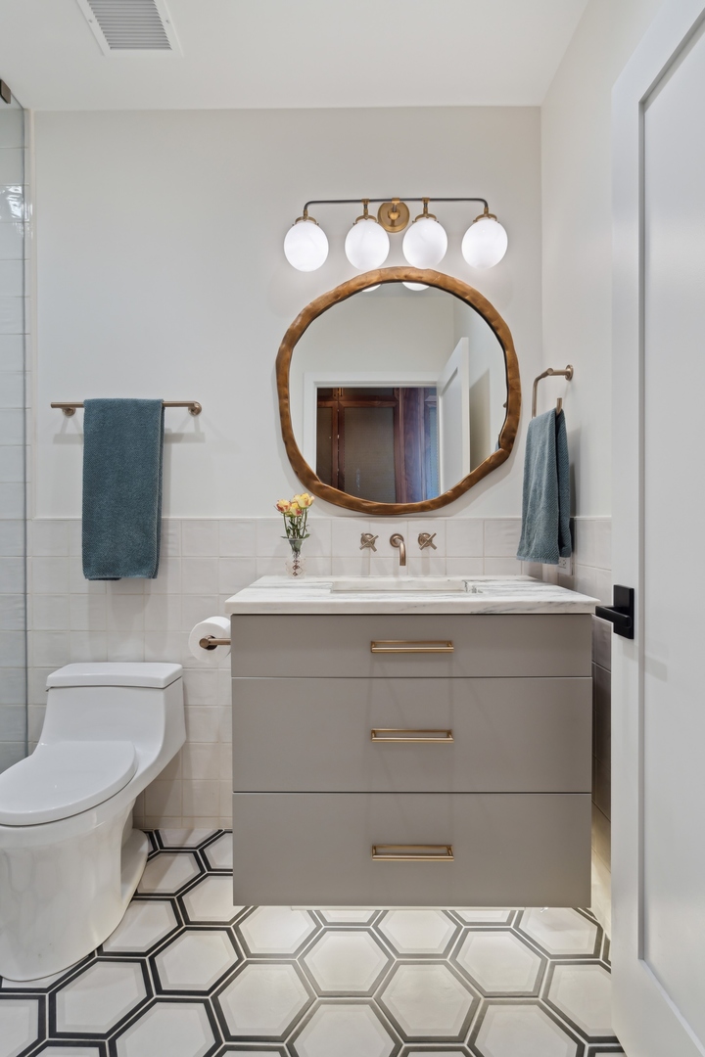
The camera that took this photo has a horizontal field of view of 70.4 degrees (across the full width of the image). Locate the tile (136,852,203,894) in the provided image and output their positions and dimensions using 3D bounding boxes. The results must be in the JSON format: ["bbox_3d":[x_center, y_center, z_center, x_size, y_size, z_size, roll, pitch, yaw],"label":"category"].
[{"bbox_3d":[-0.559,1.047,1.510,0.218,0.010,0.184,0,1,0],"label":"tile"}]

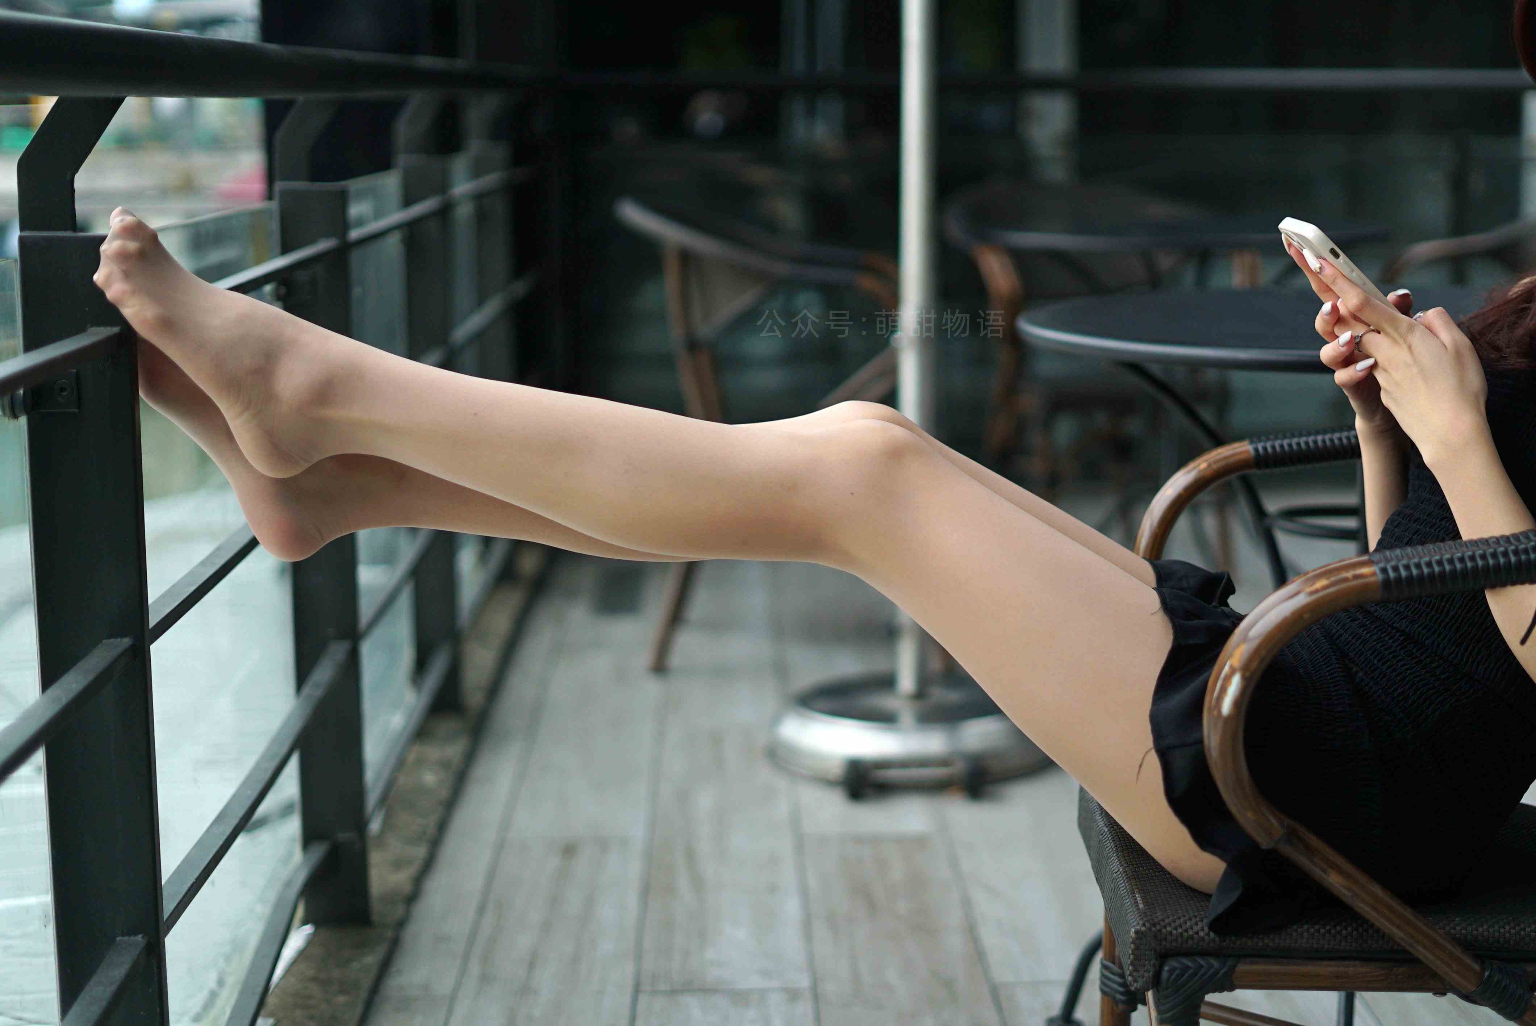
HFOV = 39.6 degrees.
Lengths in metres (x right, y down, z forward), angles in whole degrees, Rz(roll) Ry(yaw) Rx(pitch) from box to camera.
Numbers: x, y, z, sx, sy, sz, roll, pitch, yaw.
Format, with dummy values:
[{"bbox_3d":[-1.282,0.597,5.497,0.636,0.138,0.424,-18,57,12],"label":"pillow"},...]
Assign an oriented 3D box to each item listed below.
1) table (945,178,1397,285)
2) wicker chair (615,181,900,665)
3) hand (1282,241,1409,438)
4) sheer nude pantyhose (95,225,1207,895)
[{"bbox_3d":[0.825,-0.193,4.270,0.800,0.730,0.800,0,11,0],"label":"table"},{"bbox_3d":[0.025,-0.160,4.050,0.610,0.850,0.560,0,11,3],"label":"wicker chair"},{"bbox_3d":[0.461,-0.142,1.680,0.092,0.170,0.090,-18,0,-29],"label":"hand"},{"bbox_3d":[-0.050,0.012,1.660,0.950,0.510,0.340,1,11,5],"label":"sheer nude pantyhose"}]

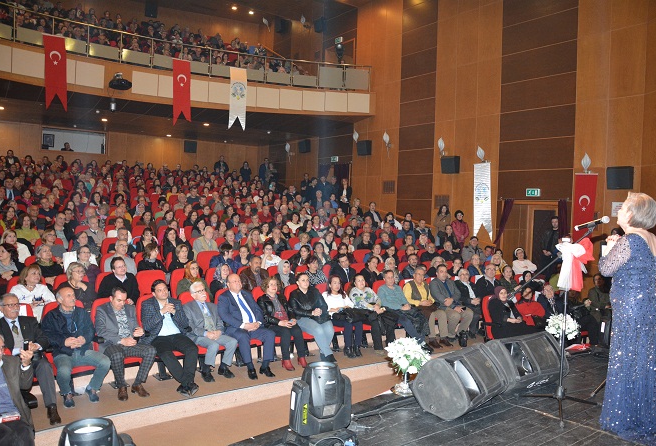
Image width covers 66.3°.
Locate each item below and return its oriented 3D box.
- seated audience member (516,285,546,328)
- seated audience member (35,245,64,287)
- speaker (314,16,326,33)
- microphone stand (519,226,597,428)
[{"bbox_3d":[3.396,1.634,8.300,0.560,1.200,0.850,0,2,-19],"label":"seated audience member"},{"bbox_3d":[-4.184,0.924,7.600,0.550,1.200,0.820,-1,3,-34],"label":"seated audience member"},{"bbox_3d":[-0.247,-6.517,16.529,0.260,0.450,0.400,-1,3,-40],"label":"speaker"},{"bbox_3d":[1.784,0.706,3.946,0.640,1.430,0.780,0,2,-28],"label":"microphone stand"}]

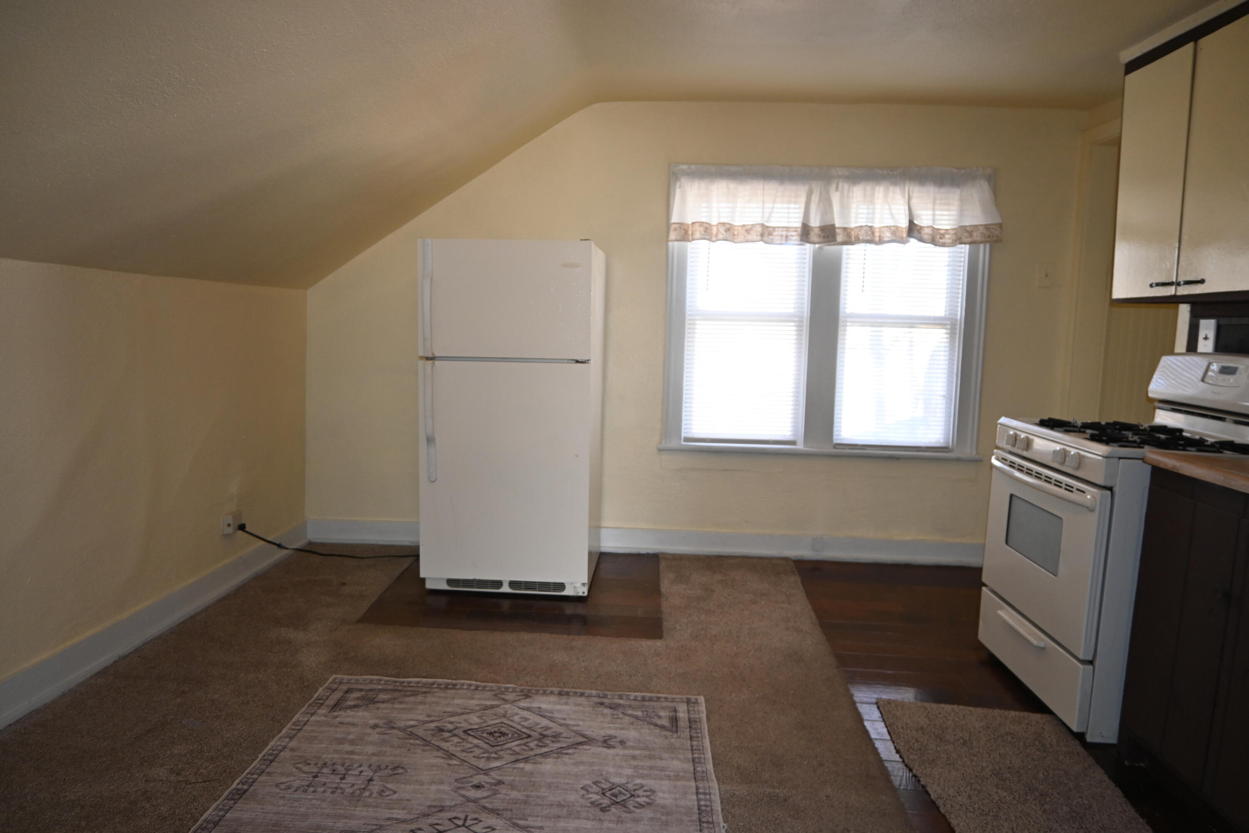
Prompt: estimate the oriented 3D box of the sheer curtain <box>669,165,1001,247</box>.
[{"bbox_3d":[1.075,-1.080,4.279,1.681,0.397,0.090,2,6,2],"label":"sheer curtain"}]

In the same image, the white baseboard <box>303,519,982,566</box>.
[{"bbox_3d":[0.128,0.695,4.588,3.839,0.139,0.028,2,6,2],"label":"white baseboard"}]

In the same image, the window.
[{"bbox_3d":[1.076,-0.522,4.418,1.692,1.476,0.100,2,6,2],"label":"window"}]

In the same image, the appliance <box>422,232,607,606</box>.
[{"bbox_3d":[-0.519,-0.008,4.052,0.767,1.610,0.750,2,6,2],"label":"appliance"}]

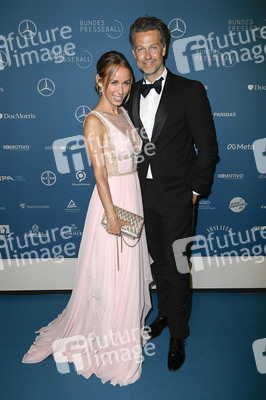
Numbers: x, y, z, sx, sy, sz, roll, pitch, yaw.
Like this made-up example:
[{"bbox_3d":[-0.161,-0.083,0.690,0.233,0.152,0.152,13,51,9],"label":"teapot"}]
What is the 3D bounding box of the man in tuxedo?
[{"bbox_3d":[0.195,-0.015,1.969,0.580,1.840,0.450,7,16,26],"label":"man in tuxedo"}]

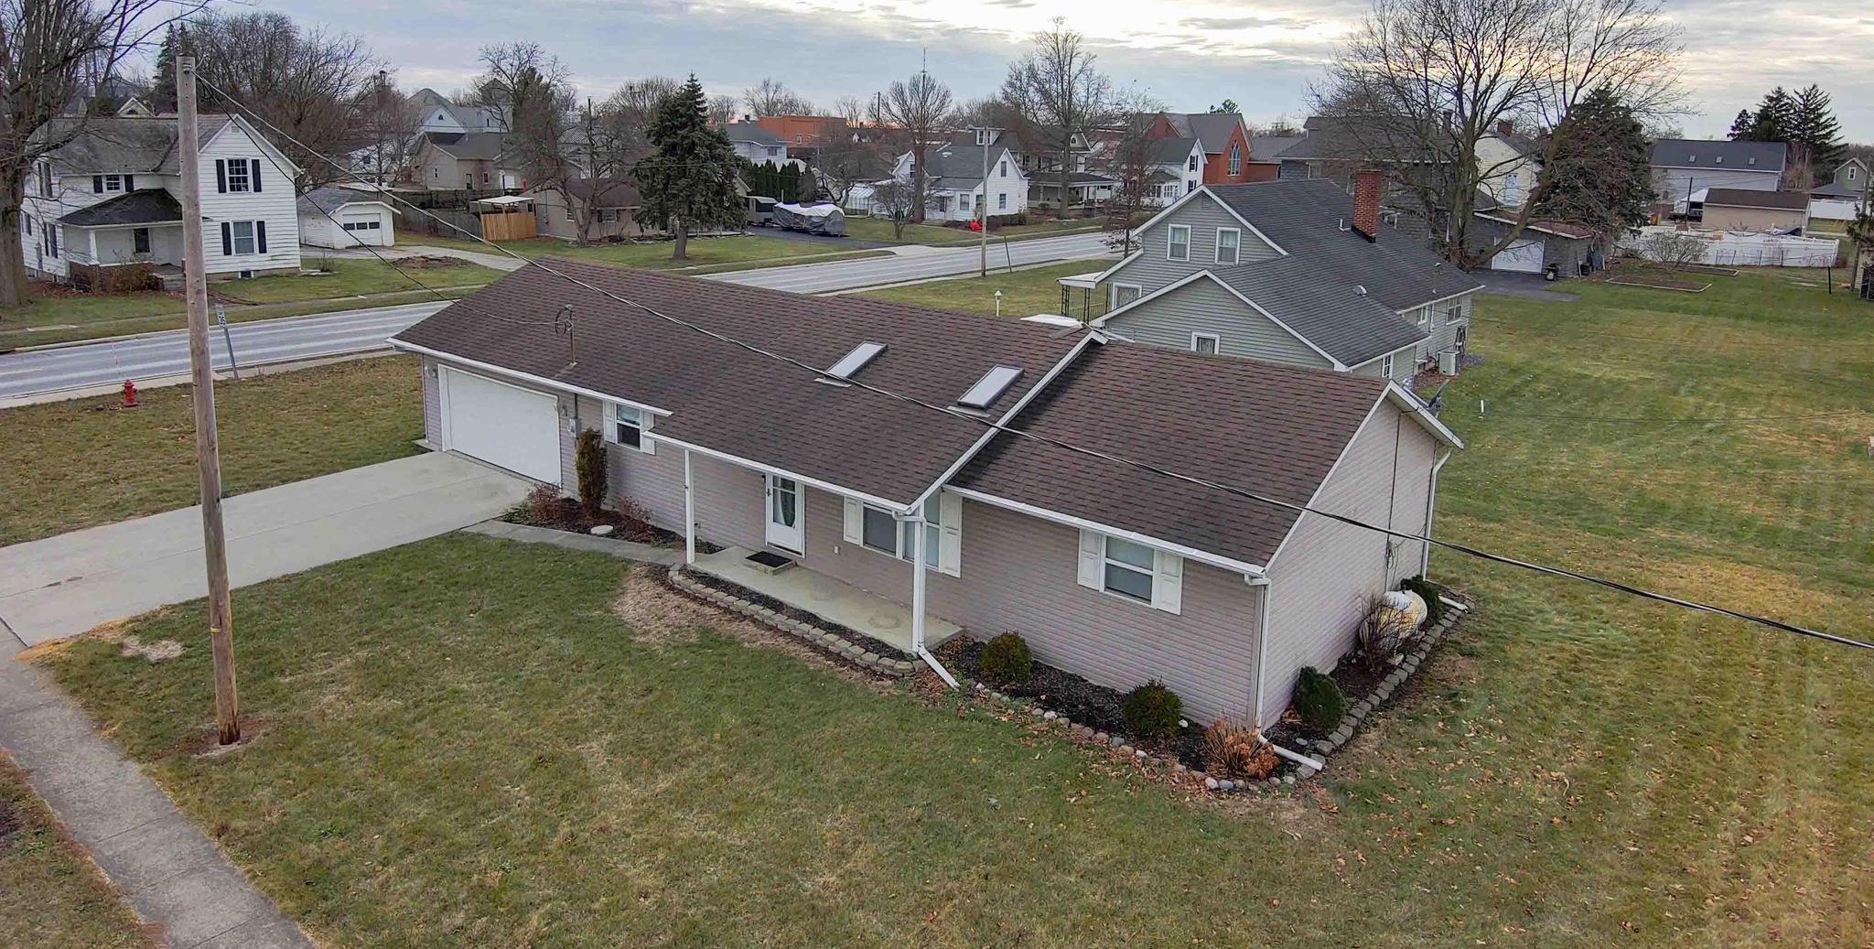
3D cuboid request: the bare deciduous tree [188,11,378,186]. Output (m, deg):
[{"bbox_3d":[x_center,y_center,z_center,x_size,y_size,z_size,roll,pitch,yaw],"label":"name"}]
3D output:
[{"bbox_3d":[-52.908,-29.237,93.945,13.600,16.800,13.600,1,16,0],"label":"bare deciduous tree"}]

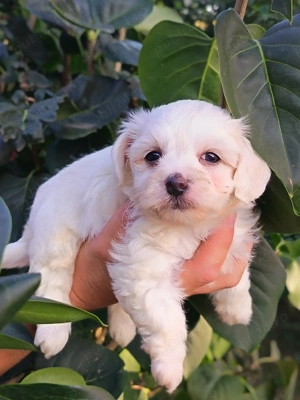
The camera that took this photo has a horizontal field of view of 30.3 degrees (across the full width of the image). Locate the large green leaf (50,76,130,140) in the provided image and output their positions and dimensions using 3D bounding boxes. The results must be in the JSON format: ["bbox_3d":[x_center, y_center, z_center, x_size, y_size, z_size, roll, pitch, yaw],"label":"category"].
[{"bbox_3d":[-0.071,-0.111,0.660,0.094,0.074,0.050,-1,12,-3],"label":"large green leaf"}]

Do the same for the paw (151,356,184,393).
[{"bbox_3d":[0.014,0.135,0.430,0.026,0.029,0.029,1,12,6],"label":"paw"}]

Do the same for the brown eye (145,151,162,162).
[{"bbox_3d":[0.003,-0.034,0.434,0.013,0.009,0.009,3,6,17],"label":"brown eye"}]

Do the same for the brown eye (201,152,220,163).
[{"bbox_3d":[0.047,-0.033,0.432,0.015,0.009,0.009,2,6,-5],"label":"brown eye"}]

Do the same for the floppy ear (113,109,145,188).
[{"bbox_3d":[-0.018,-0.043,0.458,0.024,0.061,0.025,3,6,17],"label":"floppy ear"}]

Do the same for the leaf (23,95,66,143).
[{"bbox_3d":[-0.126,-0.097,0.660,0.052,0.056,0.035,-1,12,-6],"label":"leaf"}]

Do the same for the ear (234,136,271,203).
[{"bbox_3d":[0.084,-0.025,0.452,0.028,0.053,0.020,-8,6,-5],"label":"ear"}]

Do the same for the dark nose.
[{"bbox_3d":[0.020,-0.012,0.415,0.018,0.018,0.014,3,6,10],"label":"dark nose"}]

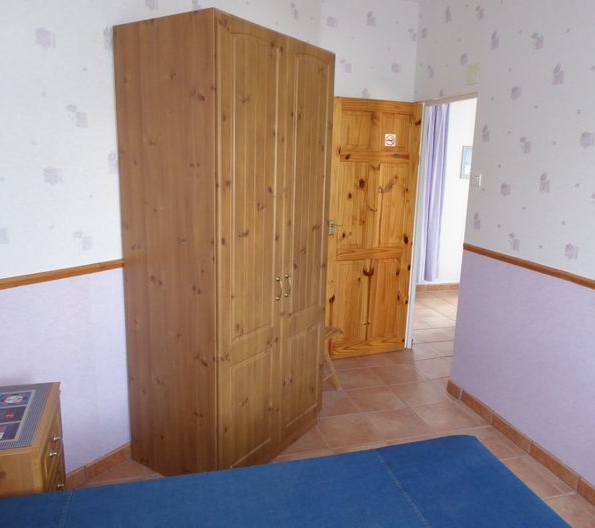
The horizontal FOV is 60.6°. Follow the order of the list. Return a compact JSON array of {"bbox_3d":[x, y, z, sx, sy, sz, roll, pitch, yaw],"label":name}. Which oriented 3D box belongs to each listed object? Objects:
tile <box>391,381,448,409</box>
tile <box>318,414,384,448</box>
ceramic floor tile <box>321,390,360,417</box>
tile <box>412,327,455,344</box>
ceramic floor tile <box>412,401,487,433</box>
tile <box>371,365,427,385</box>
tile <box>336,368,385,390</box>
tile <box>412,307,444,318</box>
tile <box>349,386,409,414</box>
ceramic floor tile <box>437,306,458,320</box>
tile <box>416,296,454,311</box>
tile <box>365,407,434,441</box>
[{"bbox_3d":[0.836,0.901,3.542,0.323,0.010,0.323,-2,13,-16],"label":"tile"},{"bbox_3d":[0.290,0.976,2.983,0.326,0.010,0.326,-2,12,-17],"label":"tile"},{"bbox_3d":[0.195,0.909,3.294,0.326,0.010,0.326,-2,12,-17],"label":"ceramic floor tile"},{"bbox_3d":[1.194,0.664,4.652,0.323,0.010,0.323,-2,13,-16],"label":"tile"},{"bbox_3d":[0.928,0.972,3.232,0.323,0.010,0.323,-2,13,-16],"label":"ceramic floor tile"},{"bbox_3d":[0.744,0.831,3.851,0.323,0.010,0.323,-2,13,-16],"label":"tile"},{"bbox_3d":[0.417,0.831,3.700,0.326,0.010,0.326,-2,12,-17],"label":"tile"},{"bbox_3d":[1.305,0.515,5.324,0.326,0.010,0.326,-2,12,-17],"label":"tile"},{"bbox_3d":[0.519,0.914,3.450,0.323,0.010,0.323,-2,13,-16],"label":"tile"},{"bbox_3d":[1.645,0.498,5.454,0.323,0.010,0.323,-2,13,-16],"label":"ceramic floor tile"},{"bbox_3d":[1.527,0.436,5.731,0.326,0.010,0.326,-2,12,-17],"label":"tile"},{"bbox_3d":[0.611,0.985,3.141,0.323,0.010,0.323,-2,13,-16],"label":"tile"}]

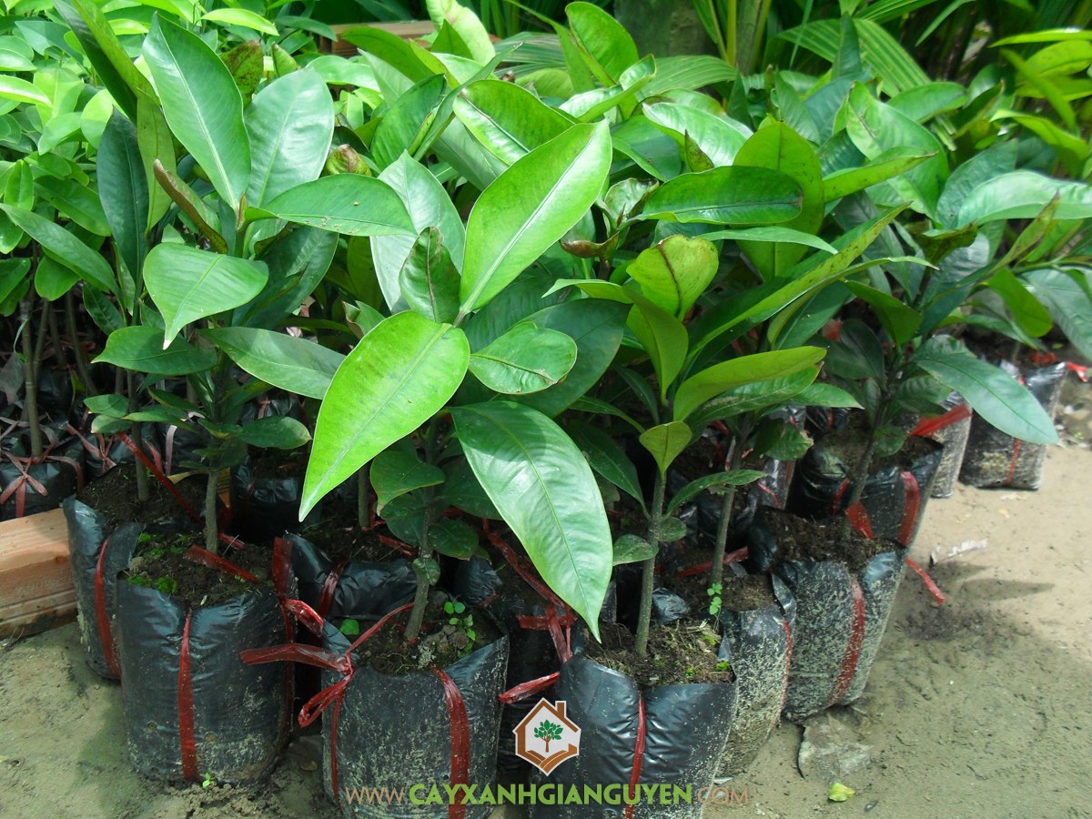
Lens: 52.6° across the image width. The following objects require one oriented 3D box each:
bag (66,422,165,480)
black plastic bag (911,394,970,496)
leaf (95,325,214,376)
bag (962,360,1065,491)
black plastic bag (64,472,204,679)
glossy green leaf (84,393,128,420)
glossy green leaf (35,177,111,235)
[{"bbox_3d":[-0.465,0.104,1.220,0.115,0.150,0.115,2,21,0],"label":"bag"},{"bbox_3d":[0.527,0.036,1.578,0.140,0.168,0.140,11,18,18],"label":"black plastic bag"},{"bbox_3d":[-0.302,-0.040,0.854,0.091,0.022,0.055,-3,45,-11],"label":"leaf"},{"bbox_3d":[0.675,0.021,1.626,0.134,0.168,0.134,12,18,22],"label":"bag"},{"bbox_3d":[-0.411,0.172,1.133,0.140,0.168,0.140,-7,18,-21],"label":"black plastic bag"},{"bbox_3d":[-0.442,-0.003,1.110,0.046,0.009,0.028,-5,58,-7],"label":"glossy green leaf"},{"bbox_3d":[-0.535,-0.229,1.250,0.093,0.014,0.036,36,57,2],"label":"glossy green leaf"}]

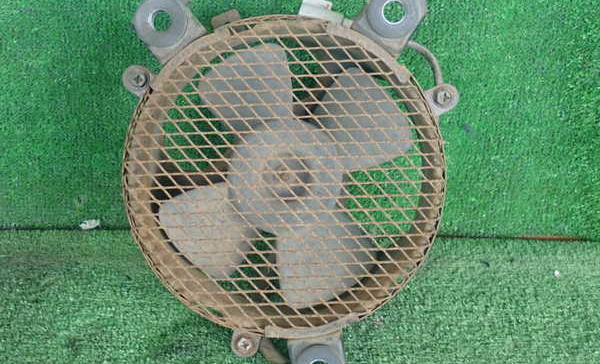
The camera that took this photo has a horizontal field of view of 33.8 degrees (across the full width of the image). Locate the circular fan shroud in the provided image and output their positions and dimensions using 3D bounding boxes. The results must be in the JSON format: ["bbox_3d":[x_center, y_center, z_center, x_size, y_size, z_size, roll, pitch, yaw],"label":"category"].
[{"bbox_3d":[-0.011,-0.005,0.787,0.248,0.248,0.055,1,2,2],"label":"circular fan shroud"}]

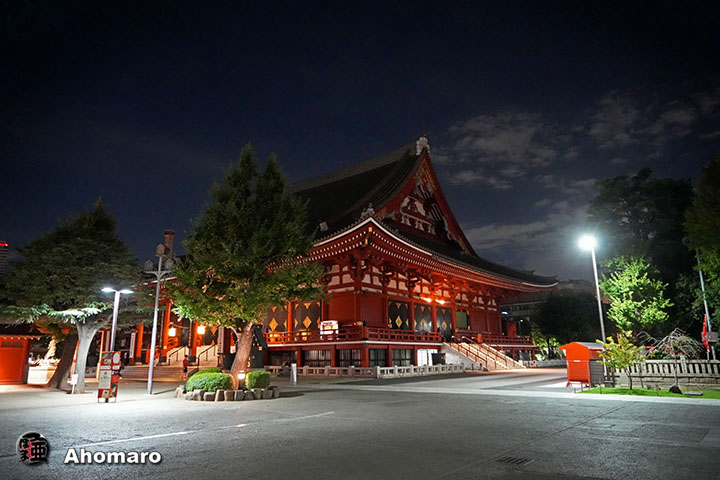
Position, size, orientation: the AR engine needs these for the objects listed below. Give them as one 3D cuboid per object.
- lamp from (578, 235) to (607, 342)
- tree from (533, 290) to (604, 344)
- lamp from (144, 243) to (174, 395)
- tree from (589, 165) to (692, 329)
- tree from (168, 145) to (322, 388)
[{"bbox_3d":[12.608,3.713,25.317,0.800,7.700,0.800,11,-17,-40],"label":"lamp"},{"bbox_3d":[25.324,10.693,58.083,8.800,9.100,7.800,-6,-14,23],"label":"tree"},{"bbox_3d":[-9.063,3.356,21.200,1.350,6.600,0.950,2,-13,-8],"label":"lamp"},{"bbox_3d":[21.305,2.079,35.459,8.800,15.500,8.200,-8,-15,30],"label":"tree"},{"bbox_3d":[-4.918,0.940,20.843,6.600,10.800,6.300,3,-14,-13],"label":"tree"}]

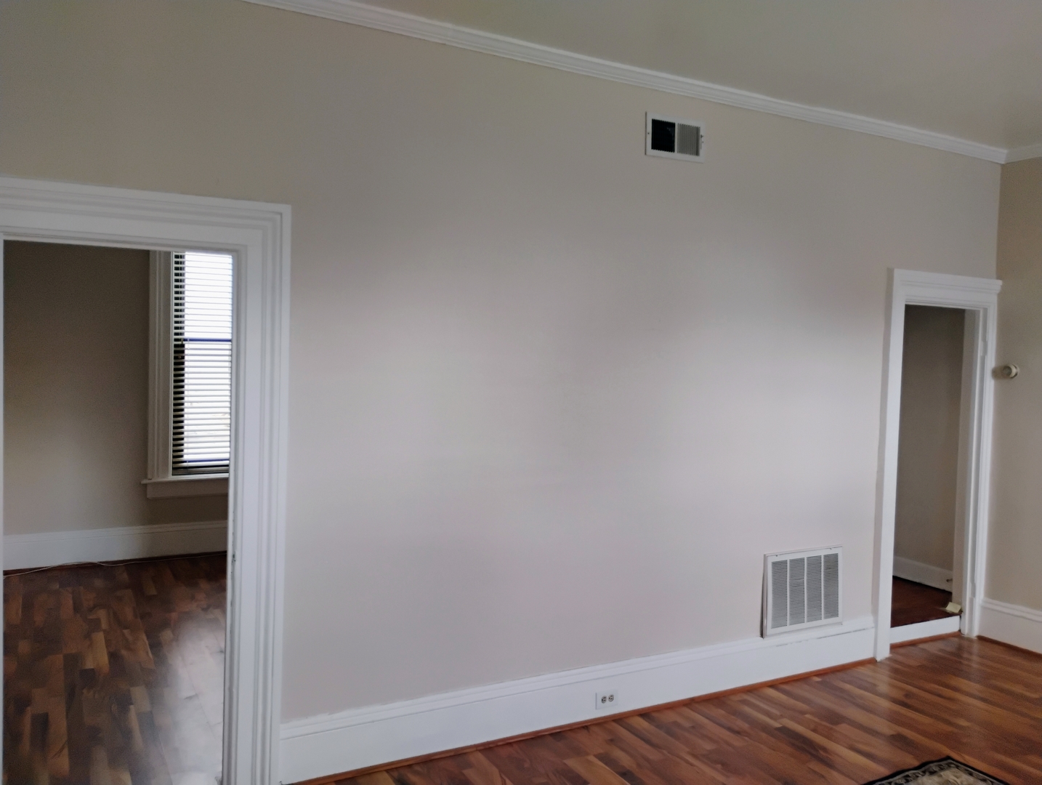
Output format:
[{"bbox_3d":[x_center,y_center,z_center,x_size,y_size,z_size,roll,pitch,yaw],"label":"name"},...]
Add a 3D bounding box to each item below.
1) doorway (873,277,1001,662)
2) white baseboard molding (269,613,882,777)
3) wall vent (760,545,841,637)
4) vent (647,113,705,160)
[{"bbox_3d":[2.423,0.416,4.999,0.965,2.207,0.140,0,3,-28],"label":"doorway"},{"bbox_3d":[0.548,1.389,3.998,3.302,0.245,0.025,0,3,-28],"label":"white baseboard molding"},{"bbox_3d":[1.502,1.050,4.480,0.550,0.422,0.045,0,3,-28],"label":"wall vent"},{"bbox_3d":[0.722,-1.190,3.952,0.350,0.194,0.020,0,3,-28],"label":"vent"}]

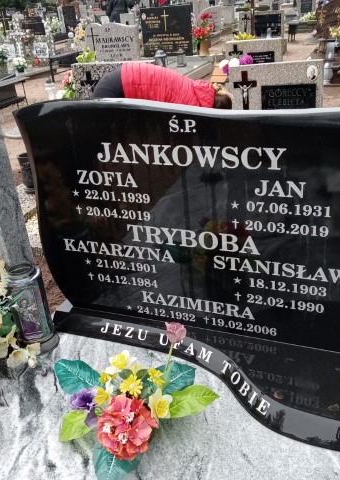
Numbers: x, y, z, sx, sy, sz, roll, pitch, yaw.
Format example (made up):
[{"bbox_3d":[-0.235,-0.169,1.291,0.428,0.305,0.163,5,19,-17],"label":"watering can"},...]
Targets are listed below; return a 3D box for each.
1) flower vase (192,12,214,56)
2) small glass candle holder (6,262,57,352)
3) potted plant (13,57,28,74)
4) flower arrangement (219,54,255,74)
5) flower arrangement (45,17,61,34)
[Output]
[{"bbox_3d":[0.472,-2.983,7.500,0.310,0.630,0.280,-5,27,0],"label":"flower vase"},{"bbox_3d":[-0.415,0.202,1.515,0.120,0.265,0.120,-5,27,0],"label":"small glass candle holder"},{"bbox_3d":[-2.518,-2.956,8.700,0.230,0.260,0.220,-5,27,0],"label":"potted plant"},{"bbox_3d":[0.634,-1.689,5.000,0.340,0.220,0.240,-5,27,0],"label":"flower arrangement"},{"bbox_3d":[-2.864,-5.261,12.700,0.390,0.400,0.360,-5,27,0],"label":"flower arrangement"}]

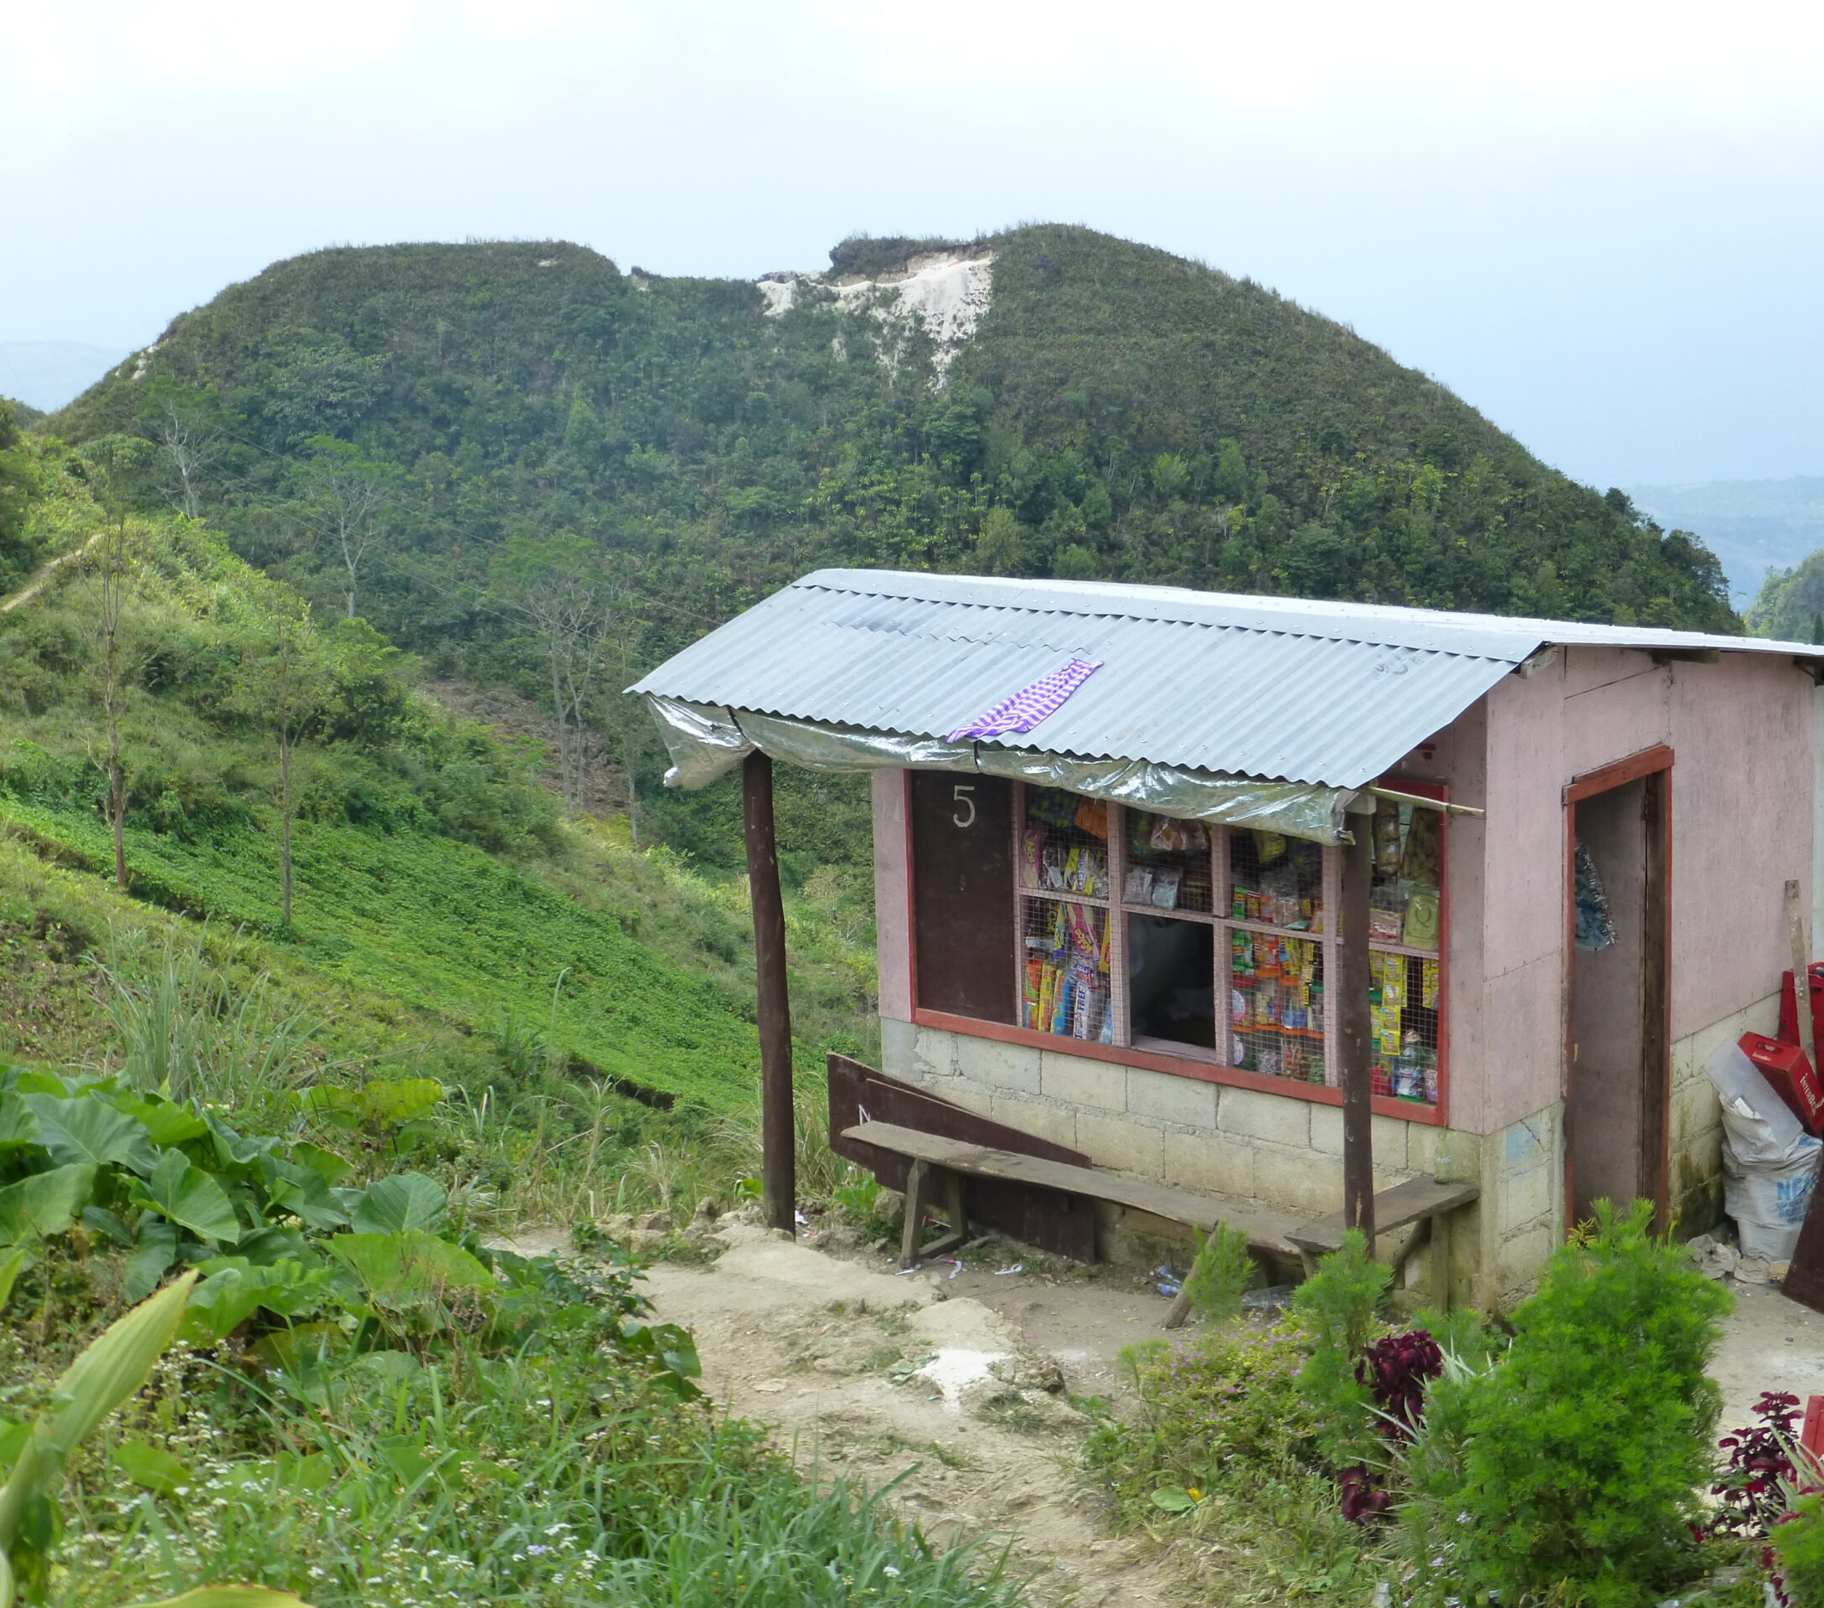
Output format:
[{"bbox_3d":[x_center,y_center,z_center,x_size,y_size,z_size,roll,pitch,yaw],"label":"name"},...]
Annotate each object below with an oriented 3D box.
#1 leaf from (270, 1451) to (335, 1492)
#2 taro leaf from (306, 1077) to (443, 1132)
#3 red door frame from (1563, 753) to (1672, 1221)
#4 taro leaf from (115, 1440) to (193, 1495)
[{"bbox_3d":[-1.731,1.895,10.900,0.180,0.080,0.140,-2,12,0],"label":"leaf"},{"bbox_3d":[-2.104,1.181,15.000,0.500,0.150,0.330,-2,12,0],"label":"taro leaf"},{"bbox_3d":[2.545,0.797,14.014,0.130,1.910,0.800,8,16,39],"label":"red door frame"},{"bbox_3d":[-2.151,1.883,10.900,0.210,0.100,0.170,-2,12,0],"label":"taro leaf"}]

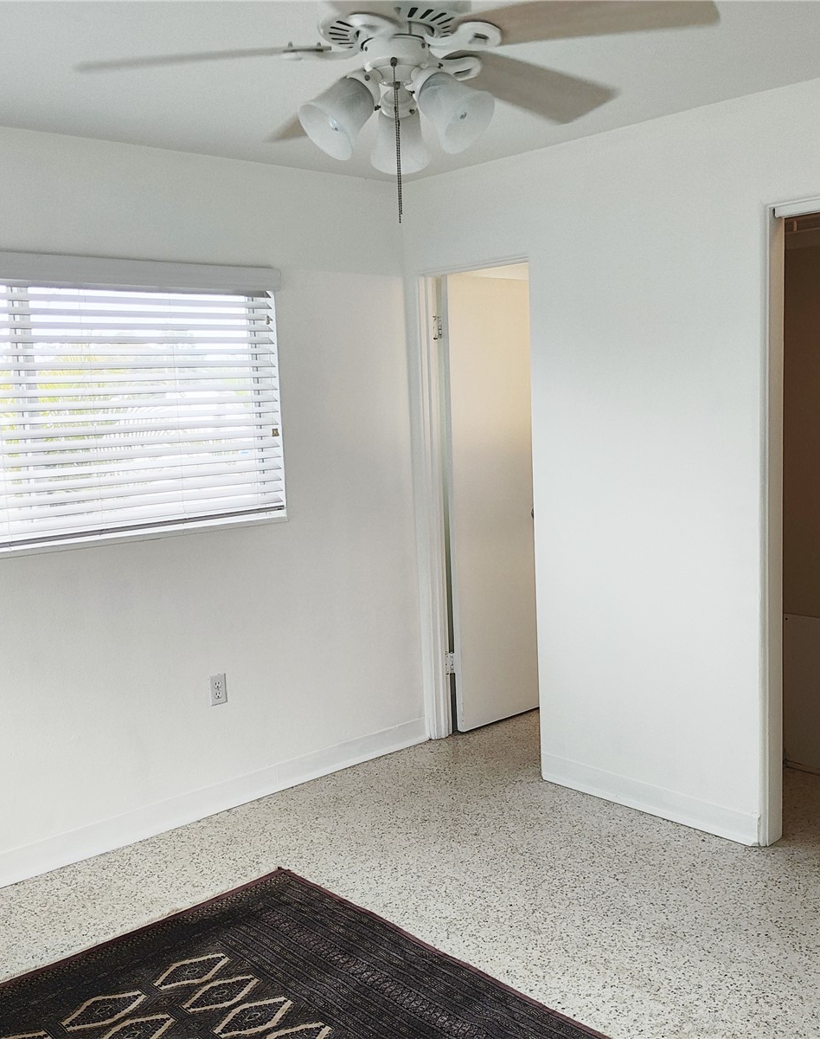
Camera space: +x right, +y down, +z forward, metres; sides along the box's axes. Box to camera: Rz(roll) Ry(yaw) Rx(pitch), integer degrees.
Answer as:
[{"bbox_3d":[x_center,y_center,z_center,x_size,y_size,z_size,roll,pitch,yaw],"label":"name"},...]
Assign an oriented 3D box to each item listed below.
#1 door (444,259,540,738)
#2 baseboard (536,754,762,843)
[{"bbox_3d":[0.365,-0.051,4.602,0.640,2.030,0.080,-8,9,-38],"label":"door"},{"bbox_3d":[0.857,1.013,3.687,0.020,0.115,0.932,-9,10,-43],"label":"baseboard"}]

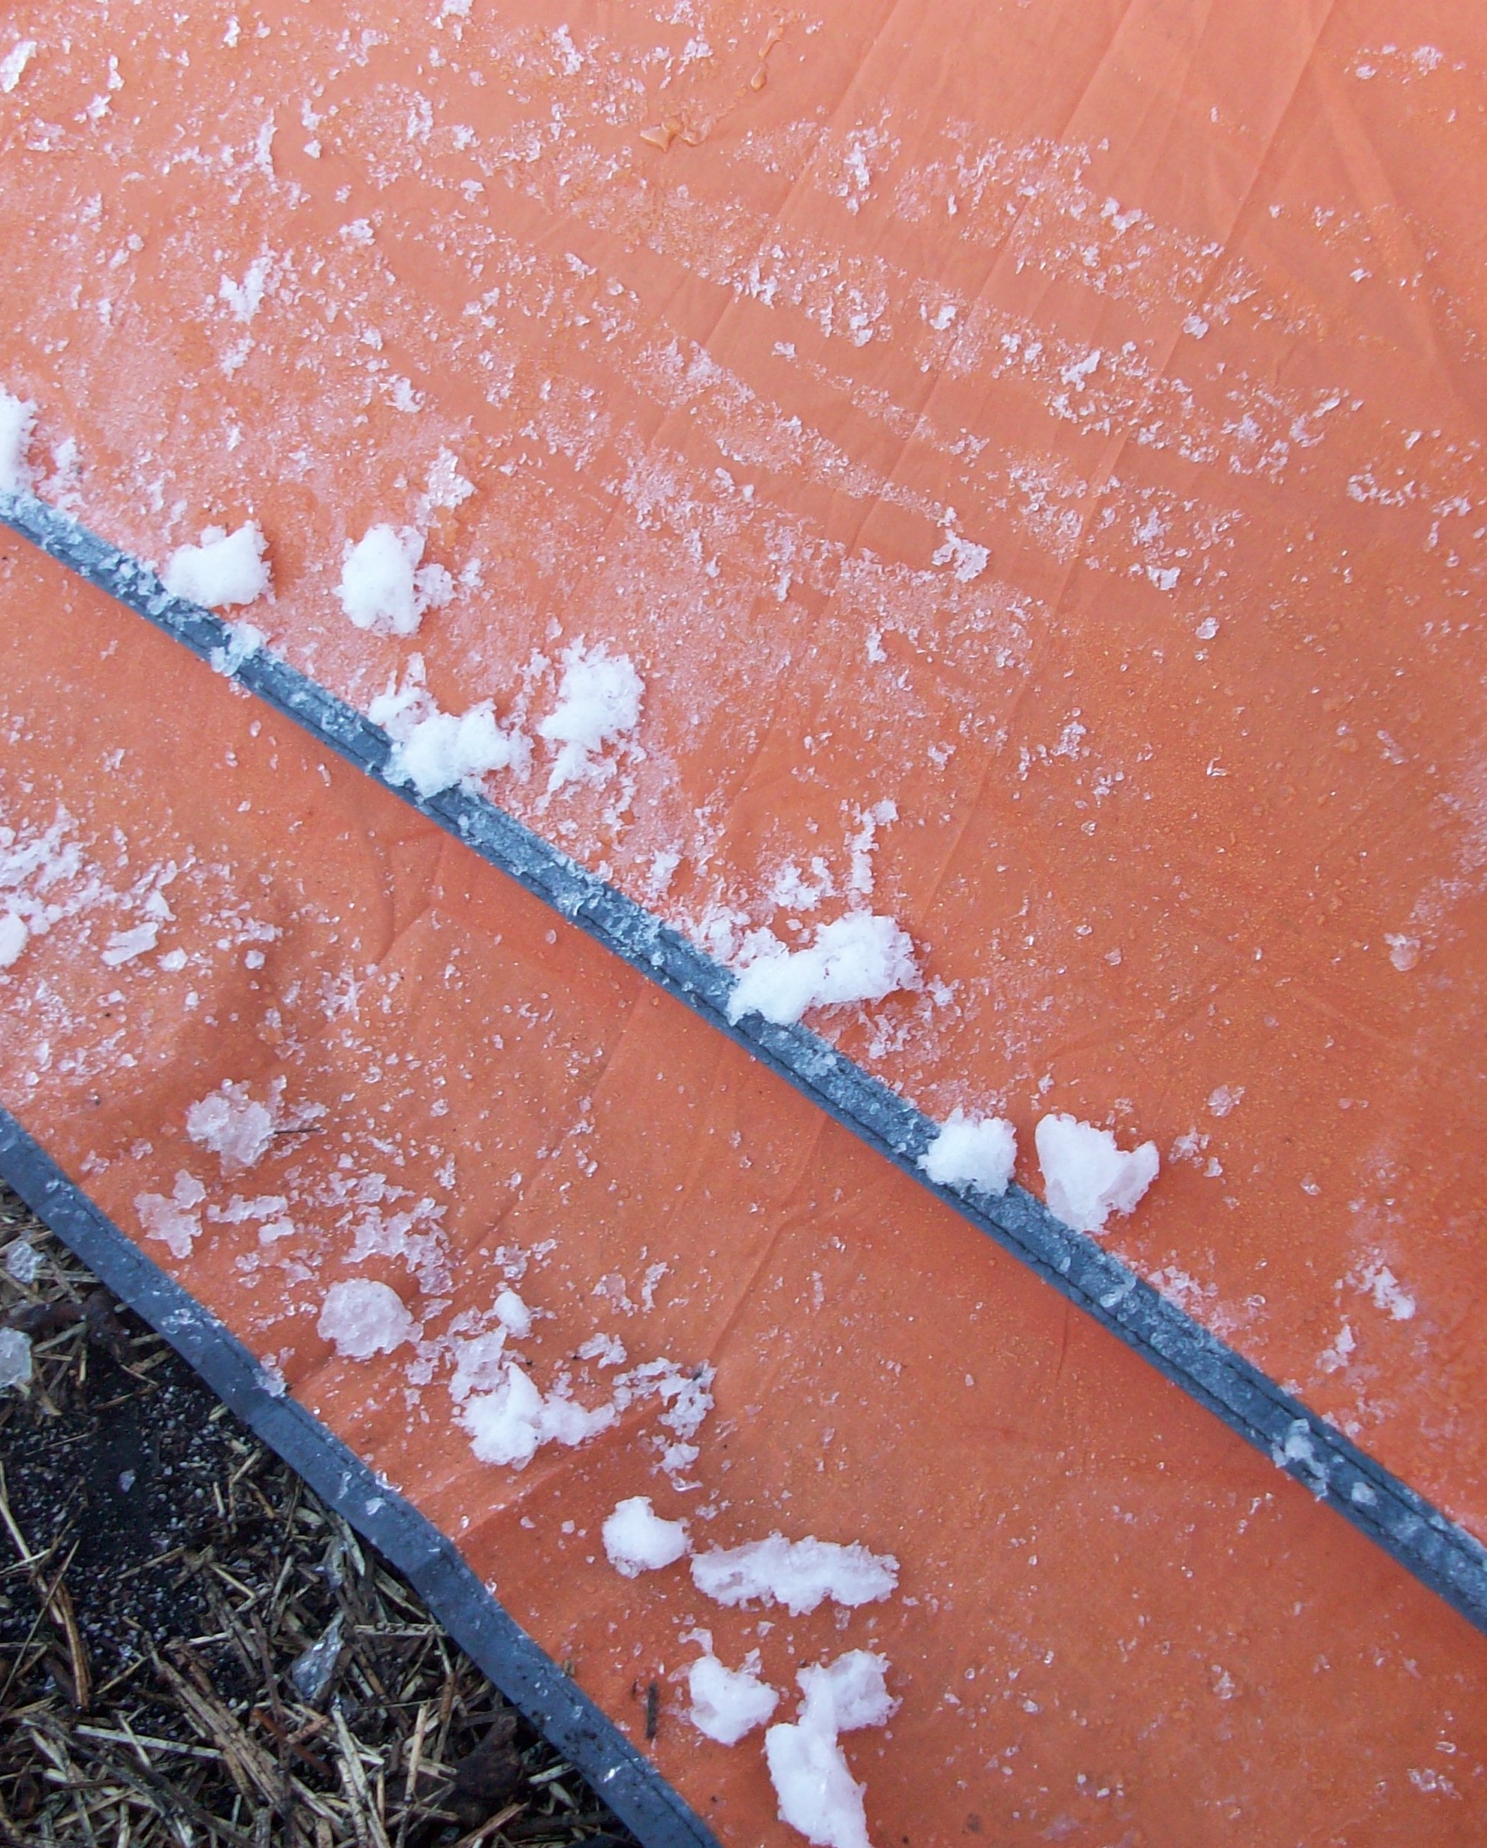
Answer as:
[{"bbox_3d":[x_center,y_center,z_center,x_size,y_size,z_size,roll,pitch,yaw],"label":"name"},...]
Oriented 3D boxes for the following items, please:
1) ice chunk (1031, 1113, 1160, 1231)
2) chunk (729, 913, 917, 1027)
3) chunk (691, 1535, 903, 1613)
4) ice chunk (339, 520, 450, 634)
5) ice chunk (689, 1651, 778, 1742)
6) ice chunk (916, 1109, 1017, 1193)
[{"bbox_3d":[0.120,0.084,0.825,0.041,0.028,0.040,0,49,0],"label":"ice chunk"},{"bbox_3d":[0.029,0.017,0.882,0.069,0.024,0.032,-25,54,-20],"label":"chunk"},{"bbox_3d":[0.017,0.215,0.802,0.069,0.021,0.027,0,49,0],"label":"chunk"},{"bbox_3d":[-0.144,-0.141,0.990,0.043,0.030,0.046,0,49,0],"label":"ice chunk"},{"bbox_3d":[-0.003,0.247,0.773,0.029,0.023,0.030,0,49,0],"label":"ice chunk"},{"bbox_3d":[0.081,0.082,0.866,0.034,0.023,0.031,0,49,0],"label":"ice chunk"}]

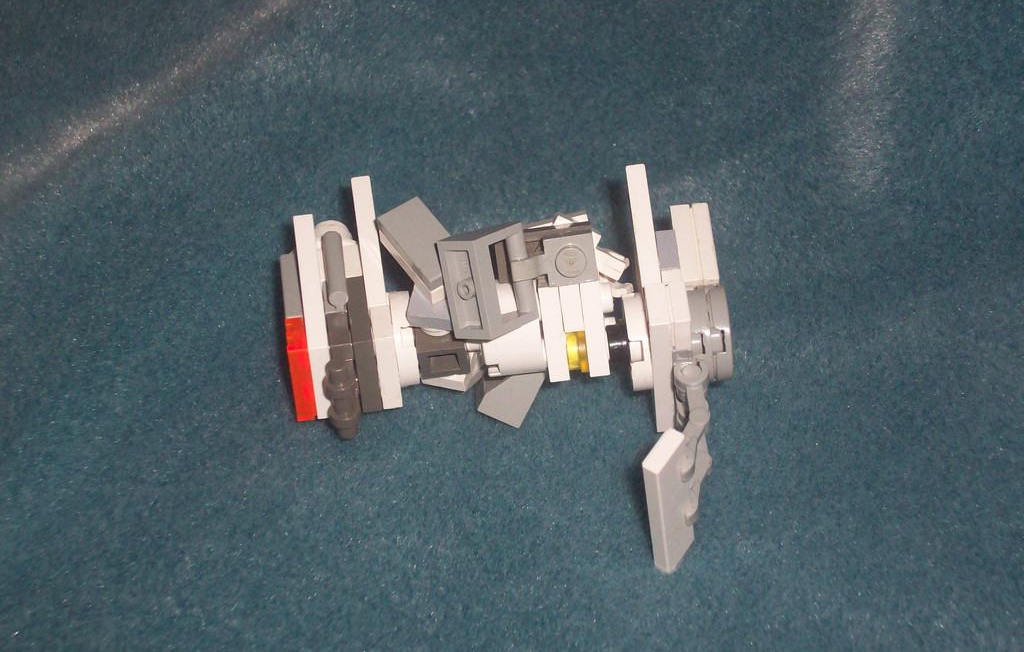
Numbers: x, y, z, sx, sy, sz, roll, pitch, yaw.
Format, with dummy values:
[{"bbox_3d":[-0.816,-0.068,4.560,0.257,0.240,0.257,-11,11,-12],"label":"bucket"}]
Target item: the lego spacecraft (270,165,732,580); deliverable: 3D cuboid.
[{"bbox_3d":[0.001,0.005,0.374,0.074,0.037,0.071,-5,75,-1],"label":"lego spacecraft"}]

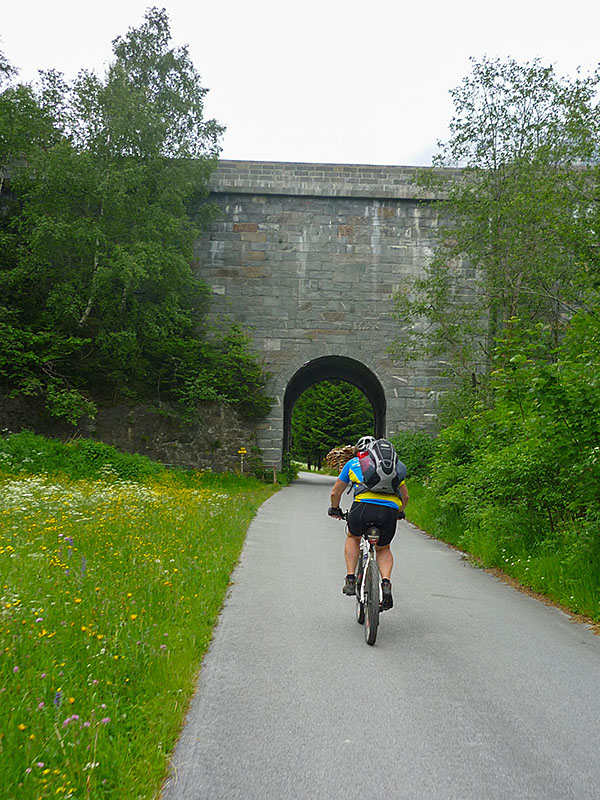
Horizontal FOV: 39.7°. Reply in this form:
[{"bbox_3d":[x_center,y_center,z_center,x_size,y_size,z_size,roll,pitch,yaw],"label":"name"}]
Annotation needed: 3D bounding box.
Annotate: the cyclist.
[{"bbox_3d":[0.570,1.010,6.850,0.670,1.420,0.850,0,-5,-2],"label":"cyclist"}]

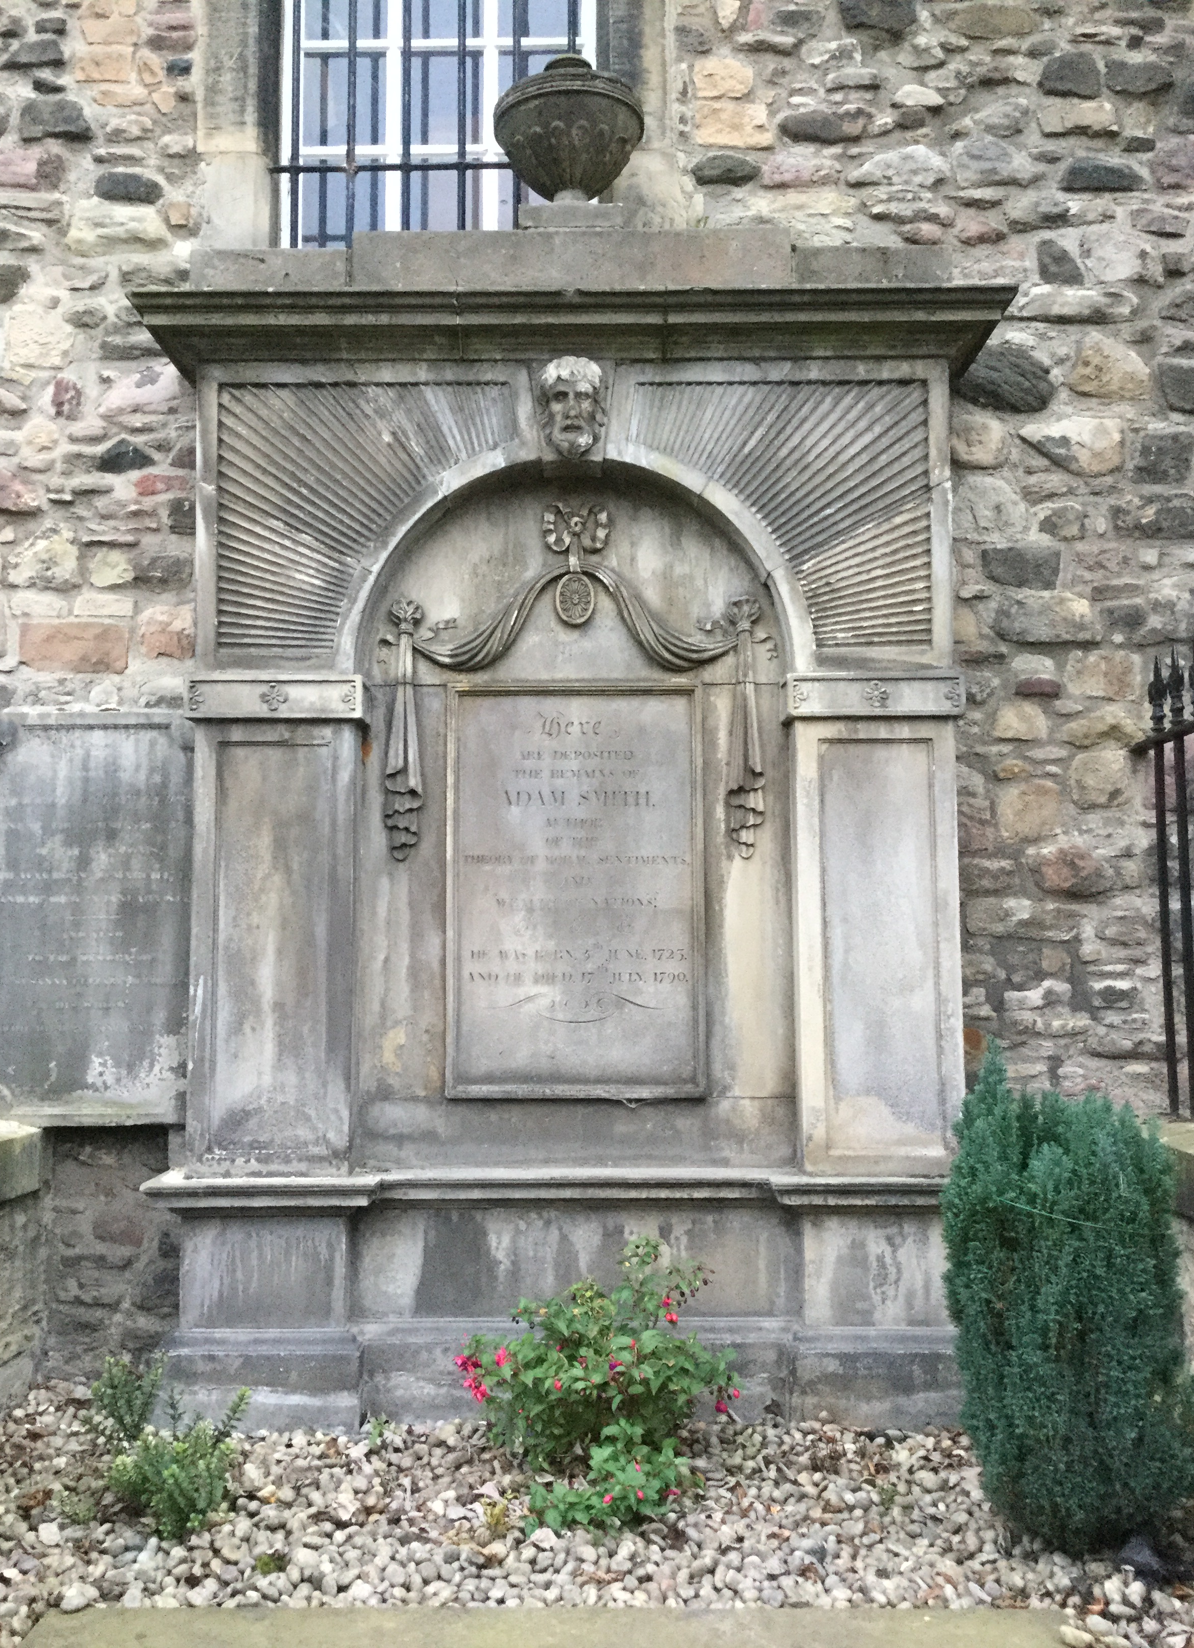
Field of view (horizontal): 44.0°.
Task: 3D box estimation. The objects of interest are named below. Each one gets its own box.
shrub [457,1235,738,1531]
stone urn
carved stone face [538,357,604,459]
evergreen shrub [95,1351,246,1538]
[{"bbox_3d":[0.002,1.411,3.871,0.711,0.608,0.639,0,-5,0],"label":"shrub"},{"bbox_3d":[-0.094,-2.257,4.901,0.500,0.587,0.500,0,-5,0],"label":"stone urn"},{"bbox_3d":[-0.082,-1.299,4.582,0.206,0.314,0.170,0,-5,0],"label":"carved stone face"},{"bbox_3d":[-1.094,1.557,3.761,0.360,0.319,0.433,0,-5,0],"label":"evergreen shrub"}]

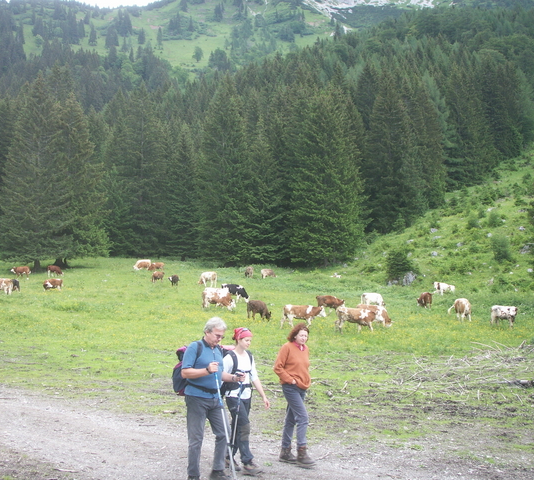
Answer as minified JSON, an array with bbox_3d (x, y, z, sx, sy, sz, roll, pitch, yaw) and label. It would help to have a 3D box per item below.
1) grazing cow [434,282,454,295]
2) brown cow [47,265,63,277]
[{"bbox_3d":[16.300,4.466,63.000,2.100,1.300,0.650,2,-3,-33],"label":"grazing cow"},{"bbox_3d":[-23.772,3.489,77.000,2.100,1.350,0.700,0,1,-29],"label":"brown cow"}]

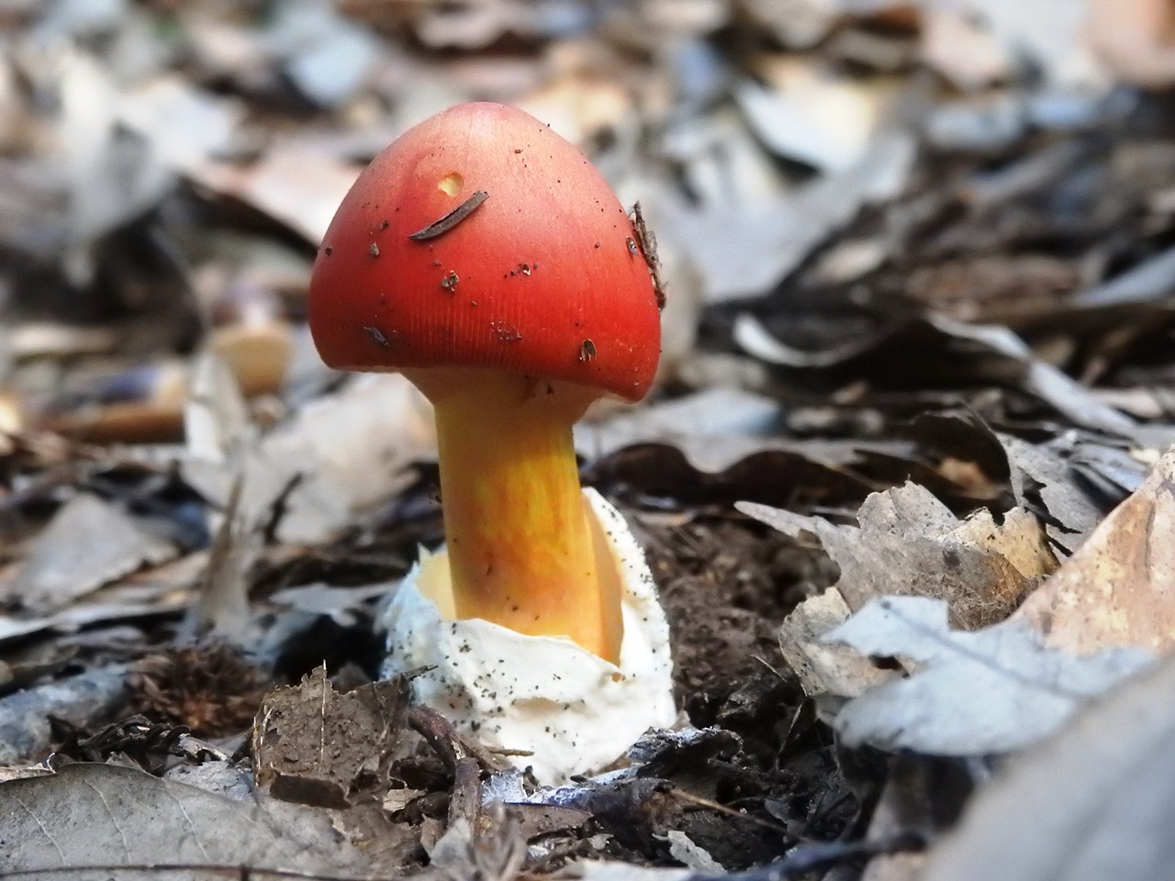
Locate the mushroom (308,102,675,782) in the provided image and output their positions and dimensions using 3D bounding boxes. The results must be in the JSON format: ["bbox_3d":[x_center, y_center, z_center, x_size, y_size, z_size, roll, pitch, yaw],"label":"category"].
[{"bbox_3d":[-0.015,0.000,0.420,0.055,0.102,0.054,-5,11,0],"label":"mushroom"}]

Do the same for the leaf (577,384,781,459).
[{"bbox_3d":[0.019,-0.004,0.570,0.044,0.010,0.027,0,15,0],"label":"leaf"}]

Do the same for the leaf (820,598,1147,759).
[{"bbox_3d":[0.056,0.033,0.380,0.045,0.016,0.028,0,15,0],"label":"leaf"}]

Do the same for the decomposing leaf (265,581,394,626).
[{"bbox_3d":[-0.045,0.028,0.470,0.022,0.006,0.017,0,15,0],"label":"decomposing leaf"}]

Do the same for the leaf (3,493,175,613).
[{"bbox_3d":[-0.094,0.021,0.510,0.032,0.016,0.027,0,15,0],"label":"leaf"}]

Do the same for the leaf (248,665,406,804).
[{"bbox_3d":[-0.038,0.044,0.400,0.023,0.019,0.011,0,15,0],"label":"leaf"}]

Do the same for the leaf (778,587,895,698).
[{"bbox_3d":[0.038,0.031,0.410,0.018,0.014,0.013,0,15,0],"label":"leaf"}]

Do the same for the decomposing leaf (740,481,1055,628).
[{"bbox_3d":[0.049,0.018,0.430,0.049,0.018,0.025,0,15,0],"label":"decomposing leaf"}]

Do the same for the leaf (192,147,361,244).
[{"bbox_3d":[-0.085,-0.068,0.750,0.050,0.018,0.040,0,15,0],"label":"leaf"}]

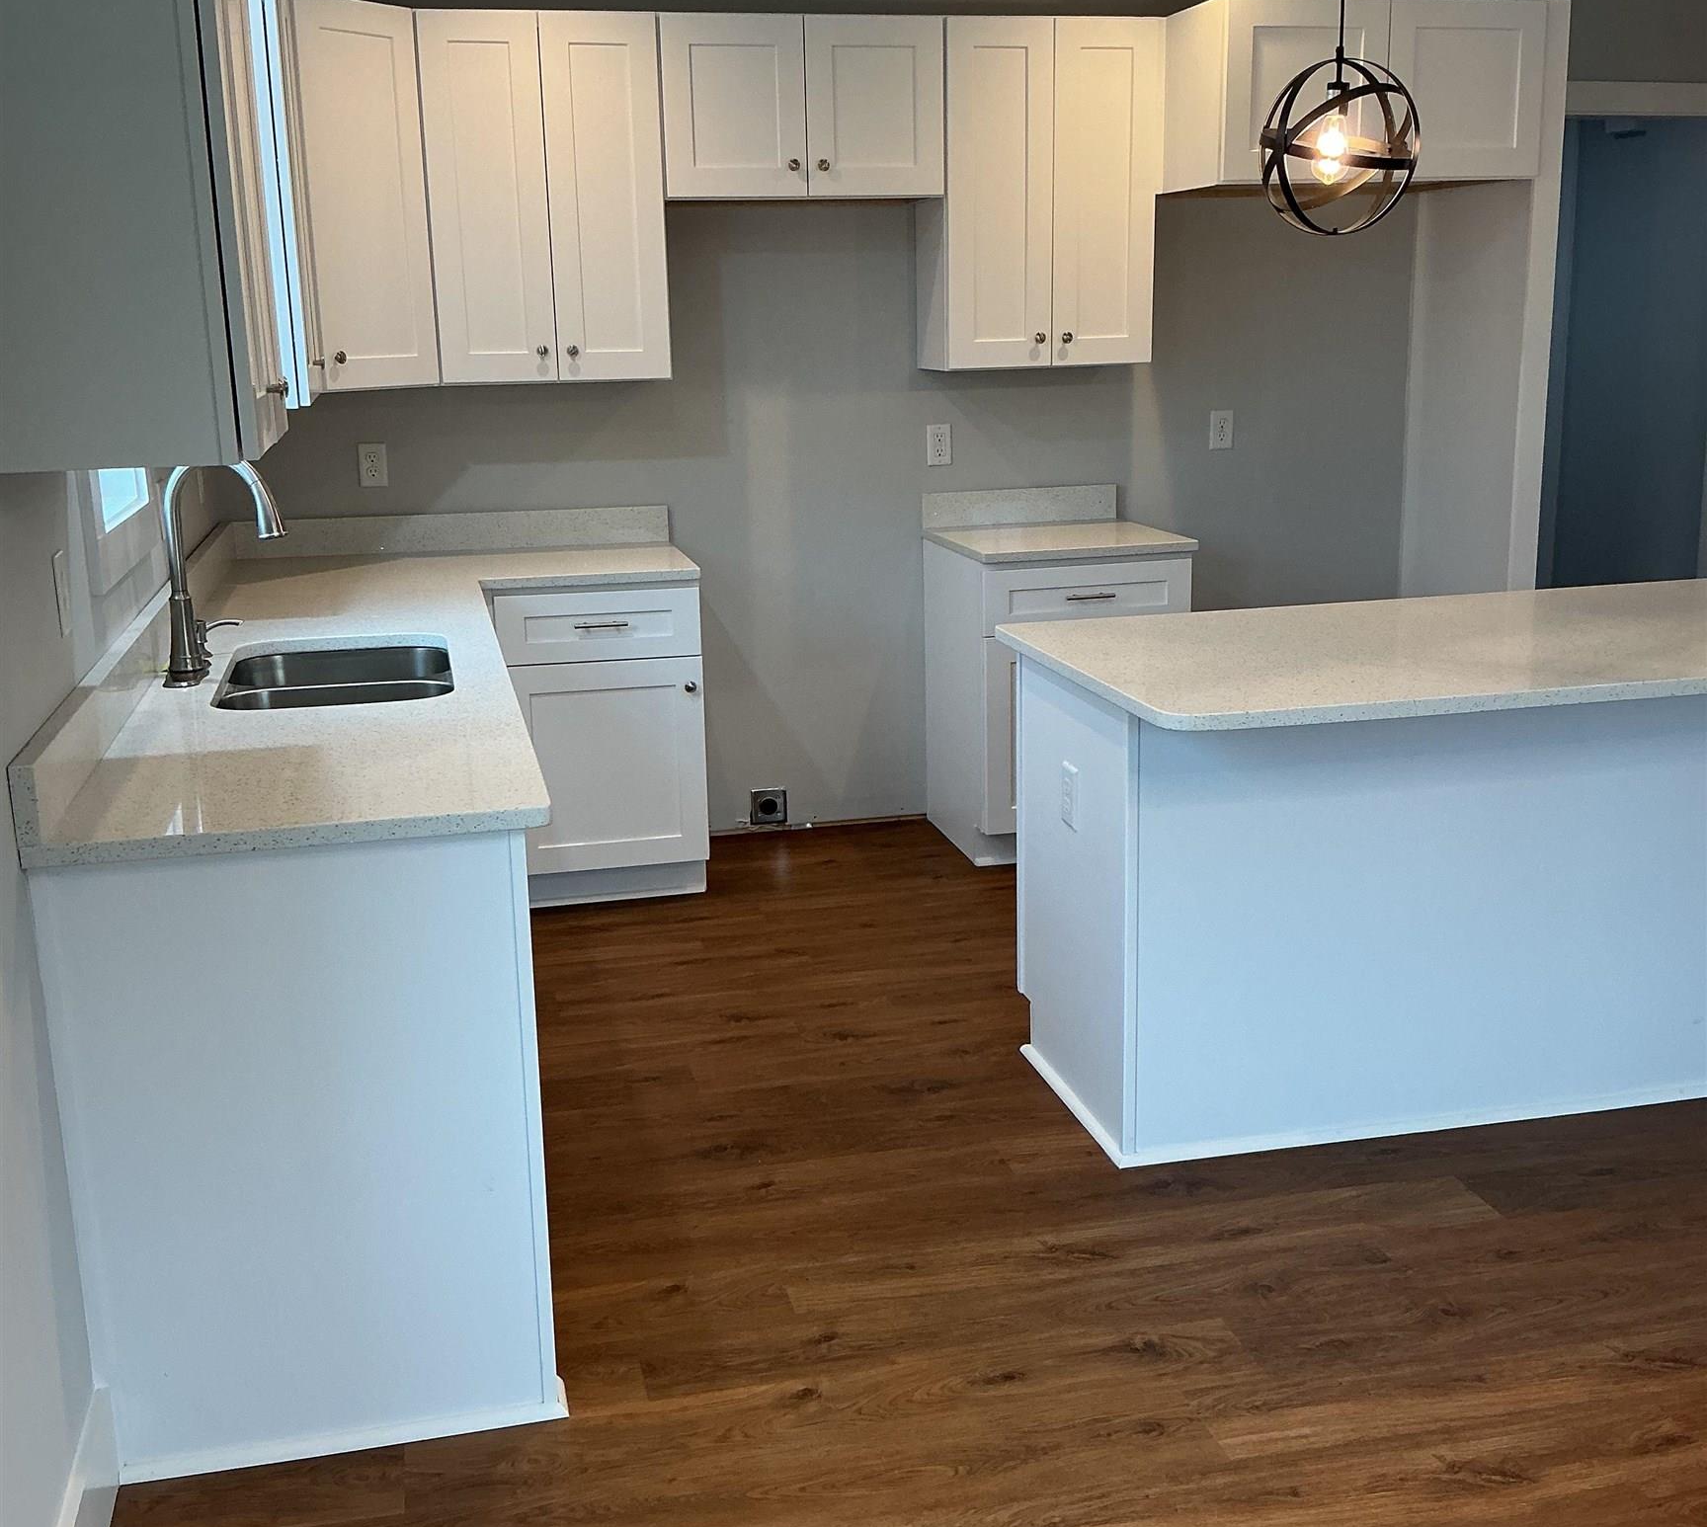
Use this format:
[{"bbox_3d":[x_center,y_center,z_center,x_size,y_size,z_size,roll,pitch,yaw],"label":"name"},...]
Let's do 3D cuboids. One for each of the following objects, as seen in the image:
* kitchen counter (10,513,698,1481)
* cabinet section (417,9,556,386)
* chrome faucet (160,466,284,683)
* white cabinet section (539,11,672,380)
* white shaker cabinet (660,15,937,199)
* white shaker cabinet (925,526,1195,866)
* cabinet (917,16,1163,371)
[{"bbox_3d":[-0.779,0.126,4.053,1.220,0.980,3.040,-4,14,-12],"label":"kitchen counter"},{"bbox_3d":[-0.977,-1.484,5.071,0.306,0.921,0.324,-4,14,-13],"label":"cabinet section"},{"bbox_3d":[-1.164,-0.369,3.527,0.238,0.412,0.180,-4,14,-12],"label":"chrome faucet"},{"bbox_3d":[-0.681,-1.507,5.138,0.304,0.921,0.324,-4,14,-13],"label":"white cabinet section"},{"bbox_3d":[-0.162,-1.771,5.194,0.765,0.458,0.324,-4,14,-12],"label":"white shaker cabinet"},{"bbox_3d":[0.591,-0.217,5.565,0.625,0.895,0.635,-4,14,-12],"label":"white shaker cabinet"},{"bbox_3d":[0.517,-1.596,5.394,0.617,0.922,0.324,-4,14,-12],"label":"cabinet"}]

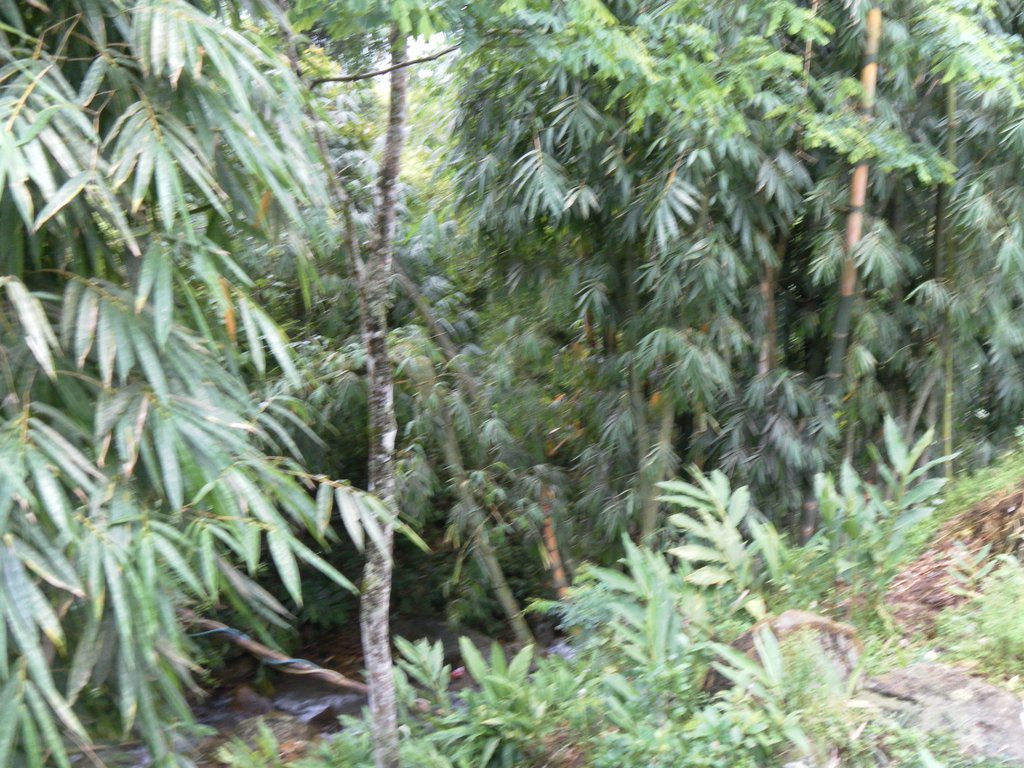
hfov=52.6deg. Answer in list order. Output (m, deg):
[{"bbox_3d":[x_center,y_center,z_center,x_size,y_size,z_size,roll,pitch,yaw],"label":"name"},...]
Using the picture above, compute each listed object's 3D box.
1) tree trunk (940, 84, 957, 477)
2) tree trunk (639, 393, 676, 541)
[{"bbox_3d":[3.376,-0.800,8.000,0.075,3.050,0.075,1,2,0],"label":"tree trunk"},{"bbox_3d":[1.136,0.637,8.000,0.110,1.200,0.110,9,1,0],"label":"tree trunk"}]

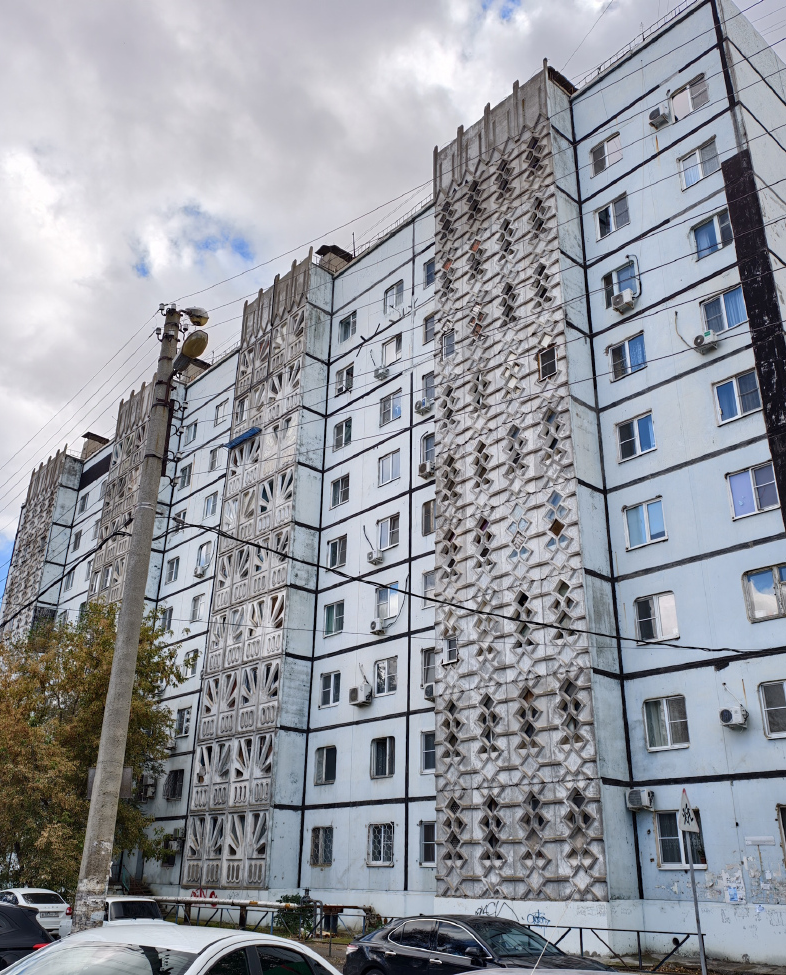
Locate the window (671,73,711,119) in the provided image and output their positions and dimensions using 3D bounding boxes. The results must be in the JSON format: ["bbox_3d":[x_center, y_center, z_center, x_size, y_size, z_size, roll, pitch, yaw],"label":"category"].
[{"bbox_3d":[9.715,-12.673,28.271,0.150,1.300,1.260,21,-31,-37],"label":"window"}]

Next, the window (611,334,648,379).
[{"bbox_3d":[7.463,-4.129,27.366,0.150,1.233,1.277,21,-31,-37],"label":"window"}]

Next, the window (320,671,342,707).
[{"bbox_3d":[-2.551,8.182,34.858,0.150,1.382,1.273,21,-31,-37],"label":"window"}]

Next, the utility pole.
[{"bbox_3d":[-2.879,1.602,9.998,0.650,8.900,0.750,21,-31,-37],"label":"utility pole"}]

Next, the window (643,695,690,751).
[{"bbox_3d":[7.145,6.157,22.467,0.150,1.300,1.200,21,-31,-37],"label":"window"}]

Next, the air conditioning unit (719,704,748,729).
[{"bbox_3d":[8.573,5.761,21.743,0.270,0.420,0.620,21,-31,-37],"label":"air conditioning unit"}]

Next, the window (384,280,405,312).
[{"bbox_3d":[0.108,-8.411,38.203,0.150,1.300,1.220,21,-31,-37],"label":"window"}]

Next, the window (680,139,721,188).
[{"bbox_3d":[10.014,-10.594,28.269,0.150,1.396,1.355,21,-31,-37],"label":"window"}]

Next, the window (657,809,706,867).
[{"bbox_3d":[7.102,8.703,21.303,0.150,1.300,1.220,21,-31,-37],"label":"window"}]

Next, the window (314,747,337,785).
[{"bbox_3d":[-2.540,10.578,32.837,0.150,1.338,1.279,21,-31,-37],"label":"window"}]

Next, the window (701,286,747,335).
[{"bbox_3d":[9.654,-5.102,25.098,0.150,1.200,1.264,21,-31,-37],"label":"window"}]

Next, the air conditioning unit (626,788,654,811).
[{"bbox_3d":[6.580,8.296,22.974,0.270,0.470,0.680,21,-31,-37],"label":"air conditioning unit"}]

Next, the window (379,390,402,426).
[{"bbox_3d":[-0.088,-3.428,37.364,0.150,1.360,1.359,21,-31,-37],"label":"window"}]

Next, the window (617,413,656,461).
[{"bbox_3d":[7.571,-1.577,26.980,0.150,1.344,1.308,21,-31,-37],"label":"window"}]

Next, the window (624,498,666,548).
[{"bbox_3d":[7.317,1.054,25.081,0.150,1.264,1.310,21,-31,-37],"label":"window"}]

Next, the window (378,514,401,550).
[{"bbox_3d":[-0.109,1.793,33.592,0.150,1.300,1.210,21,-31,-37],"label":"window"}]

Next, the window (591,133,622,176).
[{"bbox_3d":[7.614,-11.841,30.849,0.150,1.200,1.283,21,-31,-37],"label":"window"}]

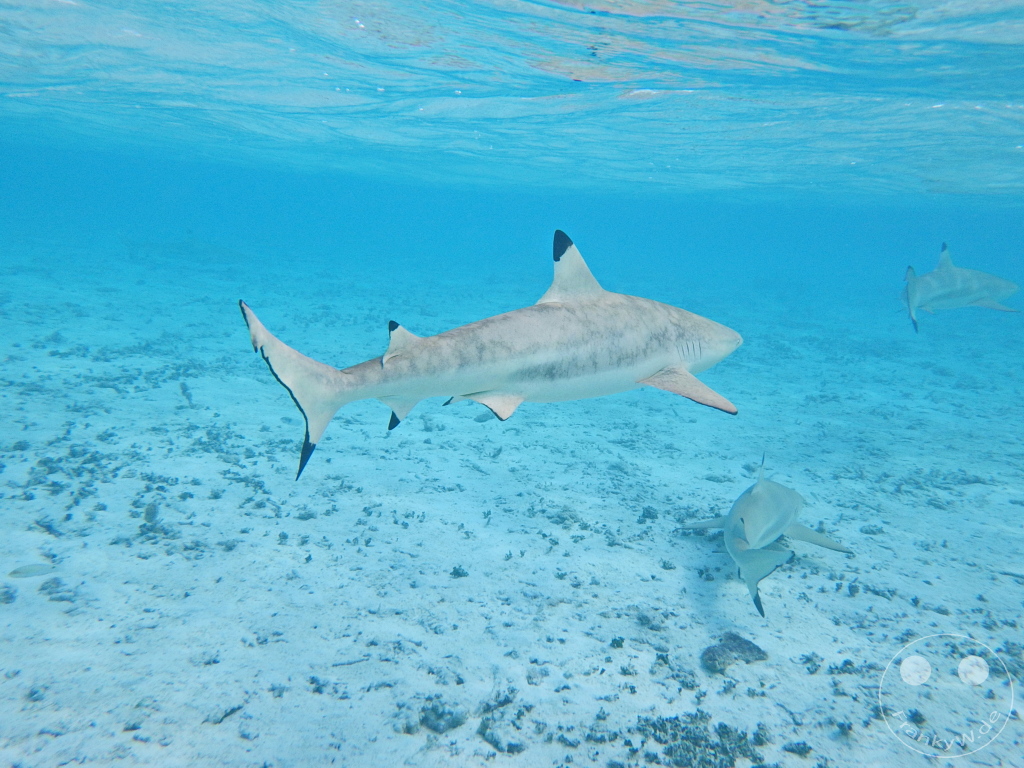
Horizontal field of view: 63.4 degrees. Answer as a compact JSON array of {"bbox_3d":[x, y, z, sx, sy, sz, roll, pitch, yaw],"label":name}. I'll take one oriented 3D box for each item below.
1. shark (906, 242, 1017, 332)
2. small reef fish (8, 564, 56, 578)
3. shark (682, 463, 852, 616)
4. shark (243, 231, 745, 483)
[{"bbox_3d":[2.776,-0.607,5.097,1.200,0.500,0.460,-3,13,-26],"label":"shark"},{"bbox_3d":[-1.398,0.548,2.420,0.145,0.040,0.022,-1,12,-17],"label":"small reef fish"},{"bbox_3d":[0.881,0.445,2.878,0.500,0.400,1.120,9,13,30],"label":"shark"},{"bbox_3d":[0.026,-0.102,1.978,1.270,0.500,0.460,-5,14,-21],"label":"shark"}]

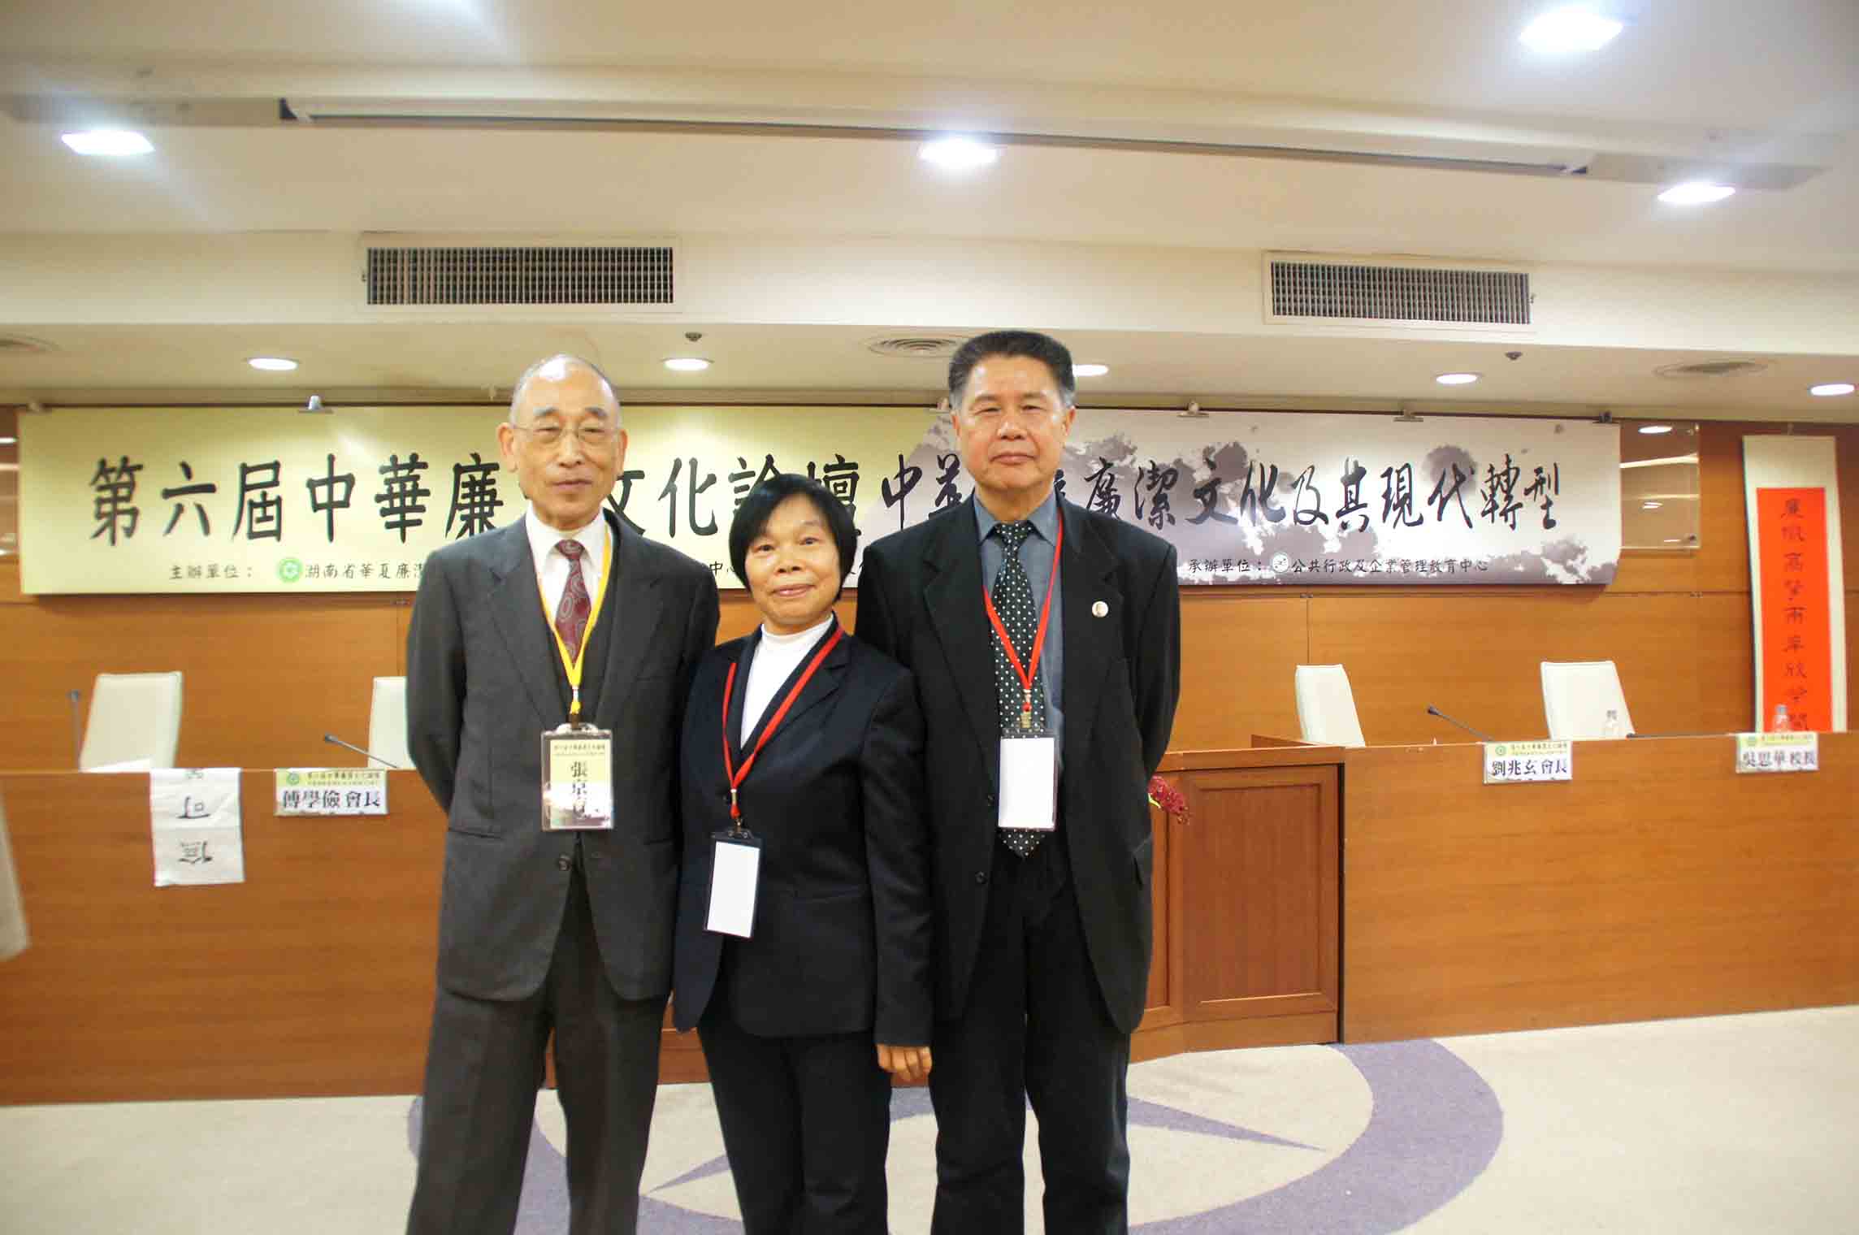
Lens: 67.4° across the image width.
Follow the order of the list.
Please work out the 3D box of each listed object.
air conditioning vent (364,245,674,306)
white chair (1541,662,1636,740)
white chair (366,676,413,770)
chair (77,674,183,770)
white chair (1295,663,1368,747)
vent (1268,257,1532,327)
[{"bbox_3d":[-1.538,-1.288,5.262,1.160,0.220,0.070,-1,-2,-7],"label":"air conditioning vent"},{"bbox_3d":[2.782,0.721,5.607,0.550,1.100,0.600,0,-2,-15],"label":"white chair"},{"bbox_3d":[-1.854,0.759,4.971,0.550,1.100,0.600,0,-2,-13],"label":"white chair"},{"bbox_3d":[-2.888,0.734,4.868,0.550,1.100,0.600,-1,-2,2],"label":"chair"},{"bbox_3d":[1.739,0.733,5.473,0.550,1.100,0.600,0,-2,-37],"label":"white chair"},{"bbox_3d":[1.944,-1.324,5.728,1.160,0.220,0.070,-1,-2,-7],"label":"vent"}]

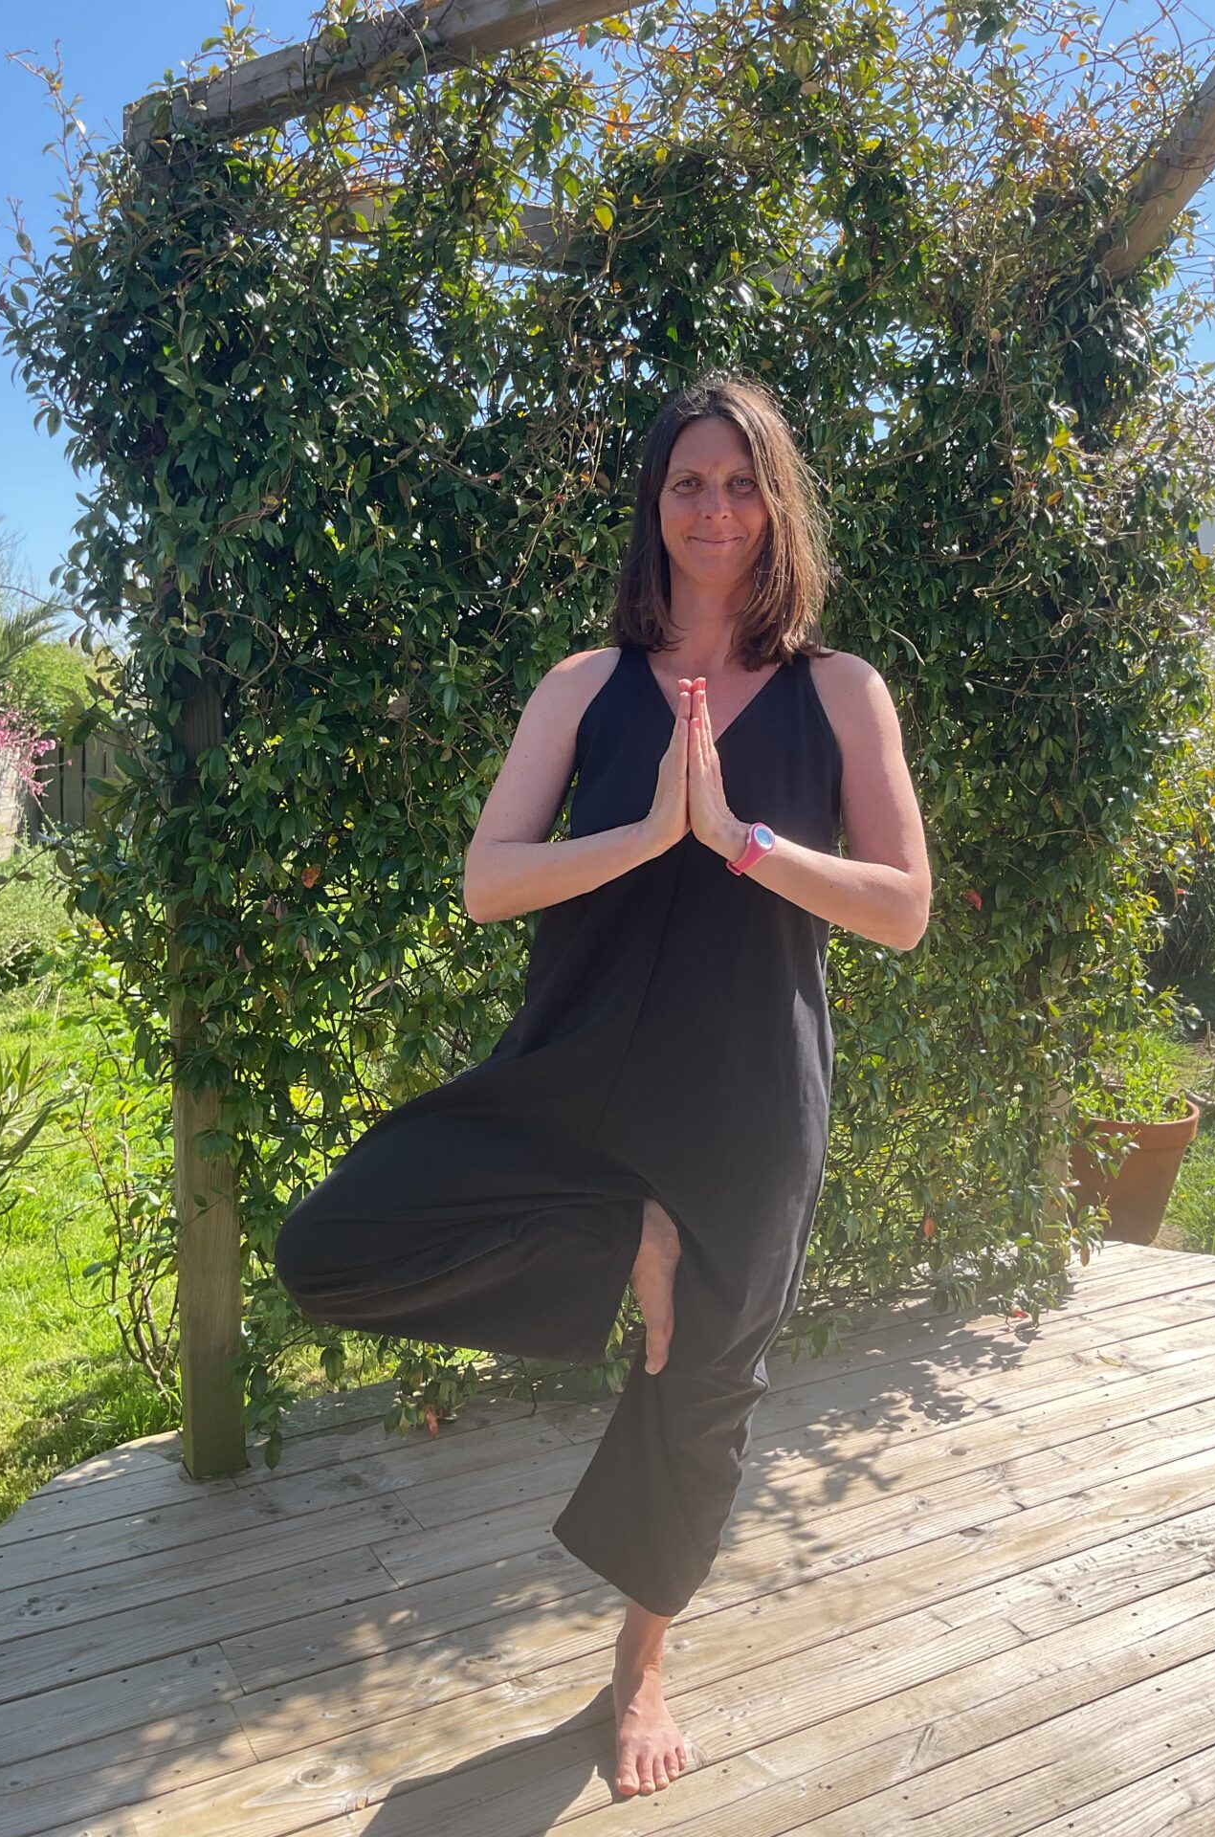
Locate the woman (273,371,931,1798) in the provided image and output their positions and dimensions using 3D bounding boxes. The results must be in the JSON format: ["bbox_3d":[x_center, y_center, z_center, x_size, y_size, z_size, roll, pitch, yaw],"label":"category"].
[{"bbox_3d":[0.008,0.225,1.835,0.760,1.705,0.440,1,8,3],"label":"woman"}]

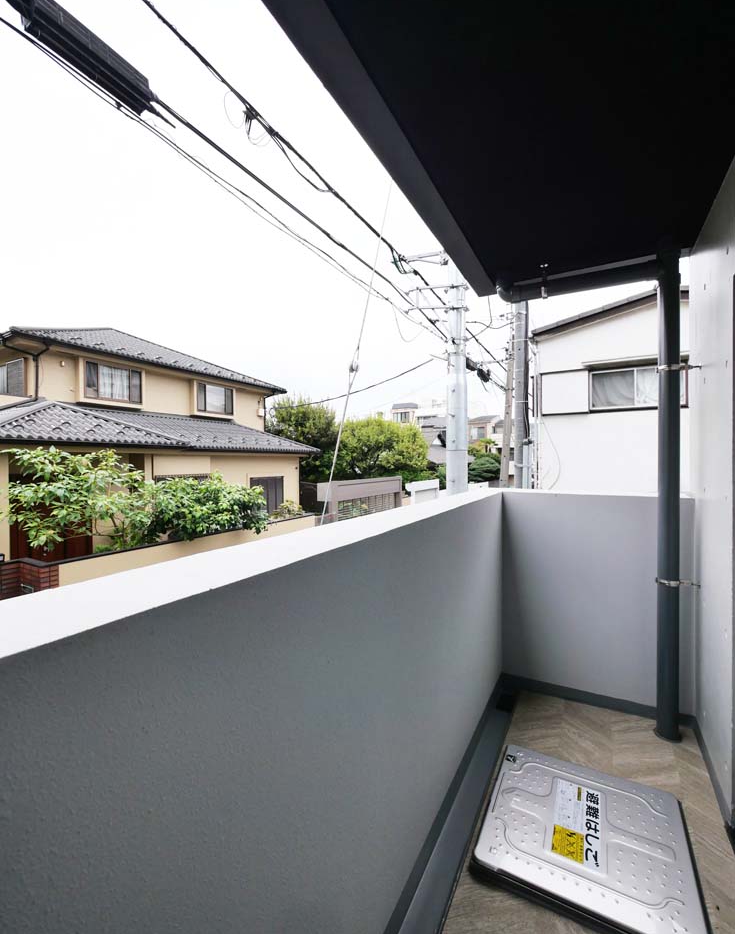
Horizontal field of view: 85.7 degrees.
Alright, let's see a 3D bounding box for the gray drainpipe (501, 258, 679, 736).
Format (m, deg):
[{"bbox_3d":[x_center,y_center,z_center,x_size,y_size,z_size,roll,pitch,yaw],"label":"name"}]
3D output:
[{"bbox_3d":[1.164,0.125,2.160,0.910,2.450,0.115,0,0,24],"label":"gray drainpipe"}]

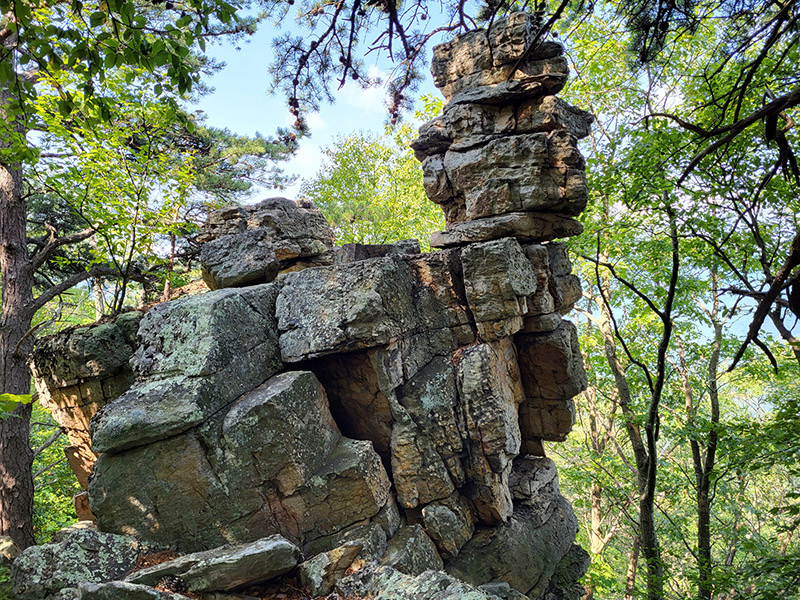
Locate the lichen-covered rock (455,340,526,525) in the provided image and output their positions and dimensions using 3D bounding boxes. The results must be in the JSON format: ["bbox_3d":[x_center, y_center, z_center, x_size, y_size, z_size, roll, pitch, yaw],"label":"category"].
[{"bbox_3d":[0.828,1.194,5.500,0.480,1.580,0.550,-8,-5,14],"label":"lichen-covered rock"}]

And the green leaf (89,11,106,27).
[{"bbox_3d":[-1.455,-1.356,2.900,0.075,0.070,0.030,0,-5,0],"label":"green leaf"}]

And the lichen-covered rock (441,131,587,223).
[{"bbox_3d":[1.133,-1.233,6.000,1.310,0.780,1.000,-4,-5,9],"label":"lichen-covered rock"}]

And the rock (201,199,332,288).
[{"bbox_3d":[-1.298,-0.536,5.800,1.130,0.780,0.900,0,-5,6],"label":"rock"}]

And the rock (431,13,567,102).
[{"bbox_3d":[1.000,-2.452,6.100,1.240,0.750,0.950,-4,-5,9],"label":"rock"}]

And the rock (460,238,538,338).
[{"bbox_3d":[0.944,-0.109,5.700,0.660,0.880,0.700,-3,-5,14],"label":"rock"}]

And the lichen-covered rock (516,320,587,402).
[{"bbox_3d":[1.538,0.624,6.100,0.650,0.780,0.800,-1,-5,11],"label":"lichen-covered rock"}]

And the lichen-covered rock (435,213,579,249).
[{"bbox_3d":[1.055,-0.688,5.950,1.400,0.250,1.000,-4,-5,6],"label":"lichen-covered rock"}]

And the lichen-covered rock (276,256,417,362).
[{"bbox_3d":[-0.476,0.085,5.350,1.100,0.800,0.900,-6,-5,8],"label":"lichen-covered rock"}]

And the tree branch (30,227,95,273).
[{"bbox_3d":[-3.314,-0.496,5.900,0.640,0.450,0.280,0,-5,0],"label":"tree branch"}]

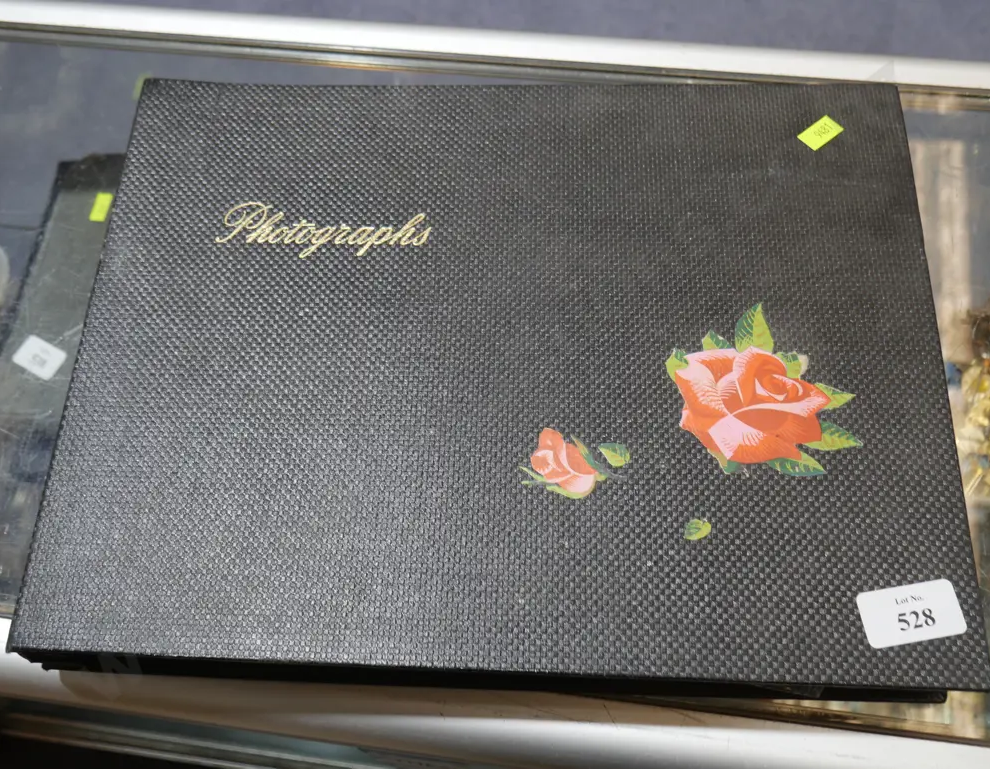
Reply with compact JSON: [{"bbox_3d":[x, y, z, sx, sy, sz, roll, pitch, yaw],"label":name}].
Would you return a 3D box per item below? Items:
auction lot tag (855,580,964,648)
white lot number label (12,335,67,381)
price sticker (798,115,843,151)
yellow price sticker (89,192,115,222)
[{"bbox_3d":[0.161,0.088,0.389,0.038,0.001,0.021,-9,65,-2],"label":"auction lot tag"},{"bbox_3d":[-0.292,-0.018,0.645,0.038,0.001,0.021,24,74,25],"label":"white lot number label"},{"bbox_3d":[0.158,-0.122,0.488,0.021,0.001,0.012,-37,69,-14],"label":"price sticker"},{"bbox_3d":[-0.269,-0.121,0.688,0.012,0.001,0.021,3,66,18],"label":"yellow price sticker"}]

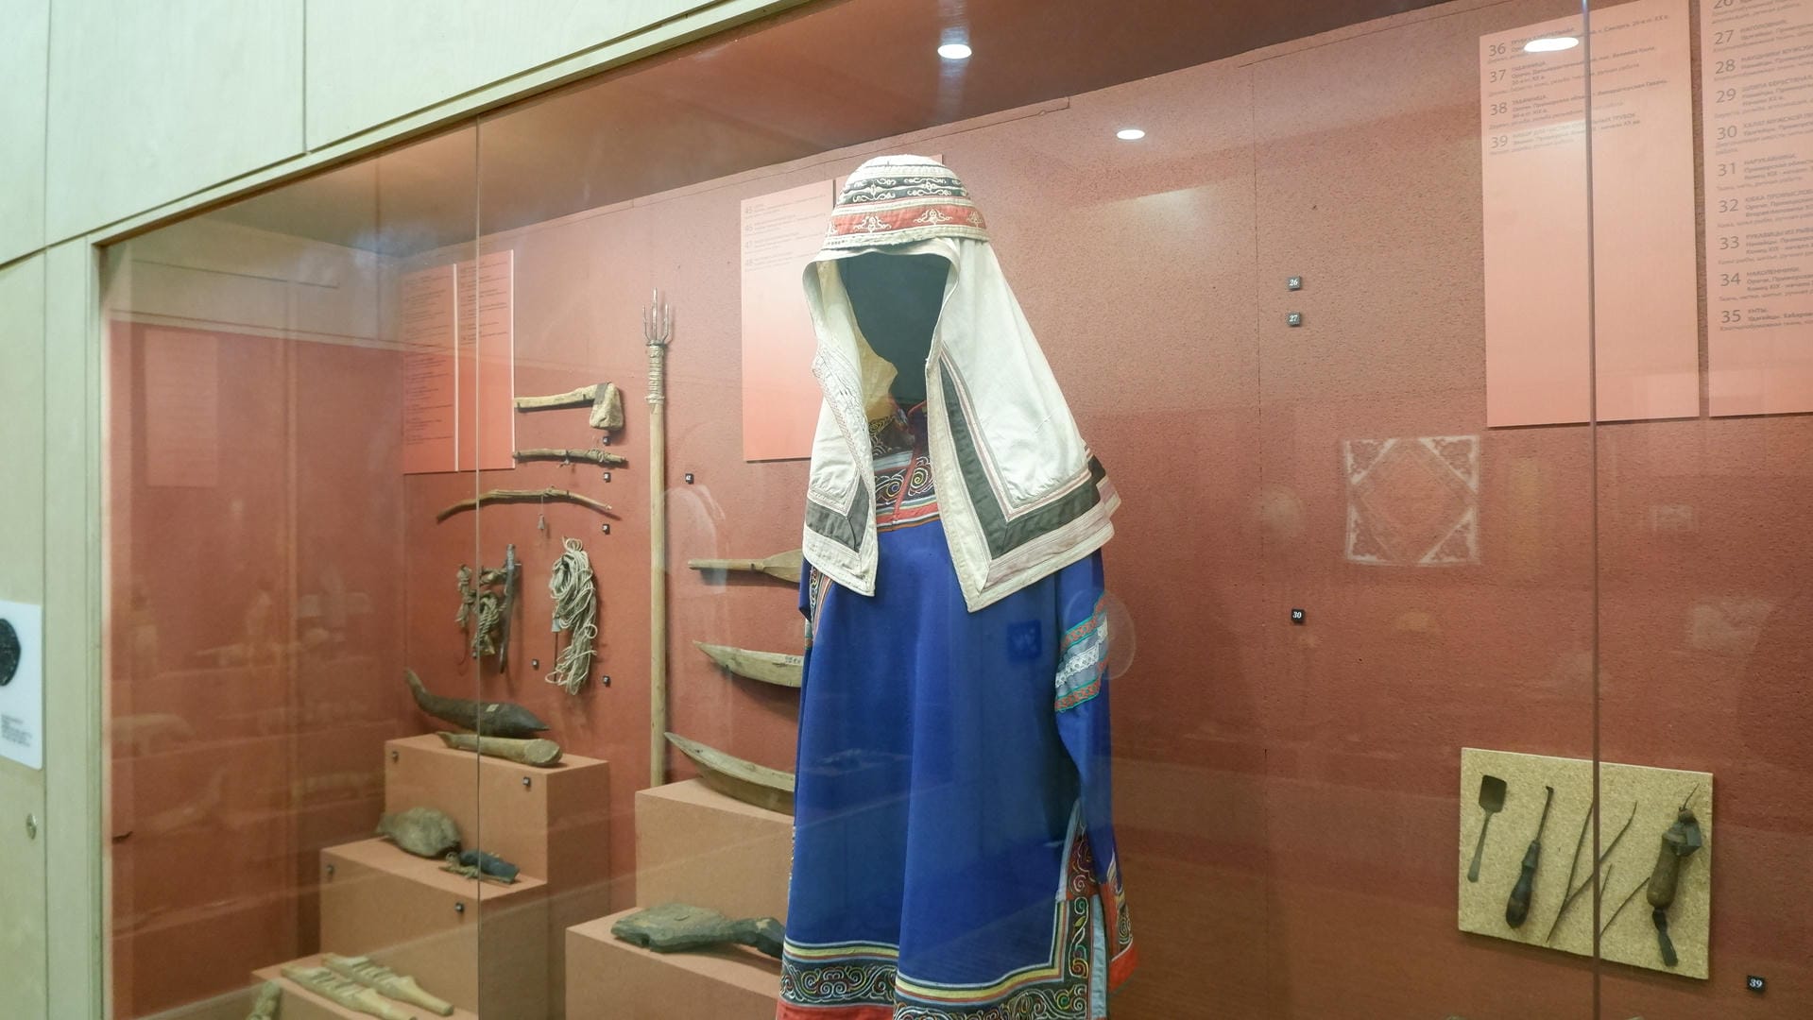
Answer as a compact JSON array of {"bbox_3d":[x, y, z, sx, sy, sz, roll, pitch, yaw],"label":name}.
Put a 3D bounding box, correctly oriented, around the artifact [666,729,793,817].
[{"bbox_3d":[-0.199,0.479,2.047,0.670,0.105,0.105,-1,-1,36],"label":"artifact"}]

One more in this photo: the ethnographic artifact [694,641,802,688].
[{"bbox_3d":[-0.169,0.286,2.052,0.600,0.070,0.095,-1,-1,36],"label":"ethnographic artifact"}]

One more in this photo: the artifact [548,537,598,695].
[{"bbox_3d":[-0.715,0.228,2.470,0.120,0.328,0.060,-1,-1,36],"label":"artifact"}]

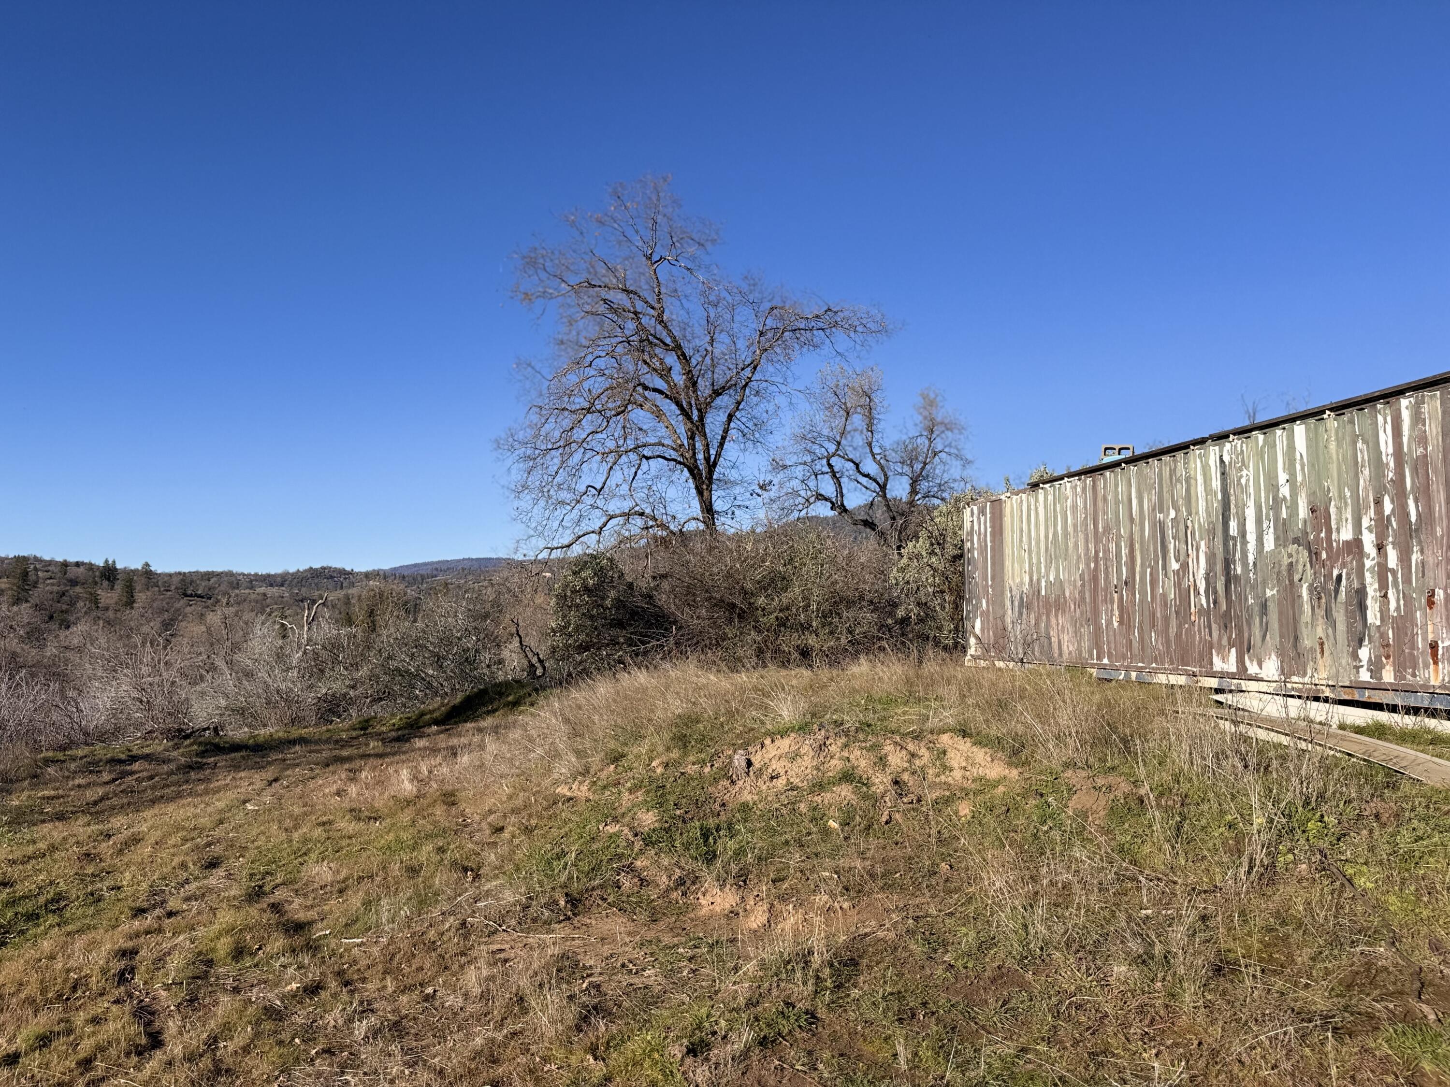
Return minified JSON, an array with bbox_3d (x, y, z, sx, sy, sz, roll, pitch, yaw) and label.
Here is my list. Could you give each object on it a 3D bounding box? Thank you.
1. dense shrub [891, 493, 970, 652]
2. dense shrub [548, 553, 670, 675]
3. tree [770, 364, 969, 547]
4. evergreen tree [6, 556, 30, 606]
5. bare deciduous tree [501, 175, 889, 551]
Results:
[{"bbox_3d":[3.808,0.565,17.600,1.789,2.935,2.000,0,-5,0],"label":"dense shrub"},{"bbox_3d":[-2.031,1.242,17.500,2.085,2.149,2.000,0,-5,0],"label":"dense shrub"},{"bbox_3d":[3.475,-0.784,24.000,4.669,7.004,4.600,0,-5,0],"label":"tree"},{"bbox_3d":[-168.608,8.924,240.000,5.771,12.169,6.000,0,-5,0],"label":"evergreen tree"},{"bbox_3d":[-0.776,-3.299,26.500,9.934,12.839,9.000,0,-5,0],"label":"bare deciduous tree"}]

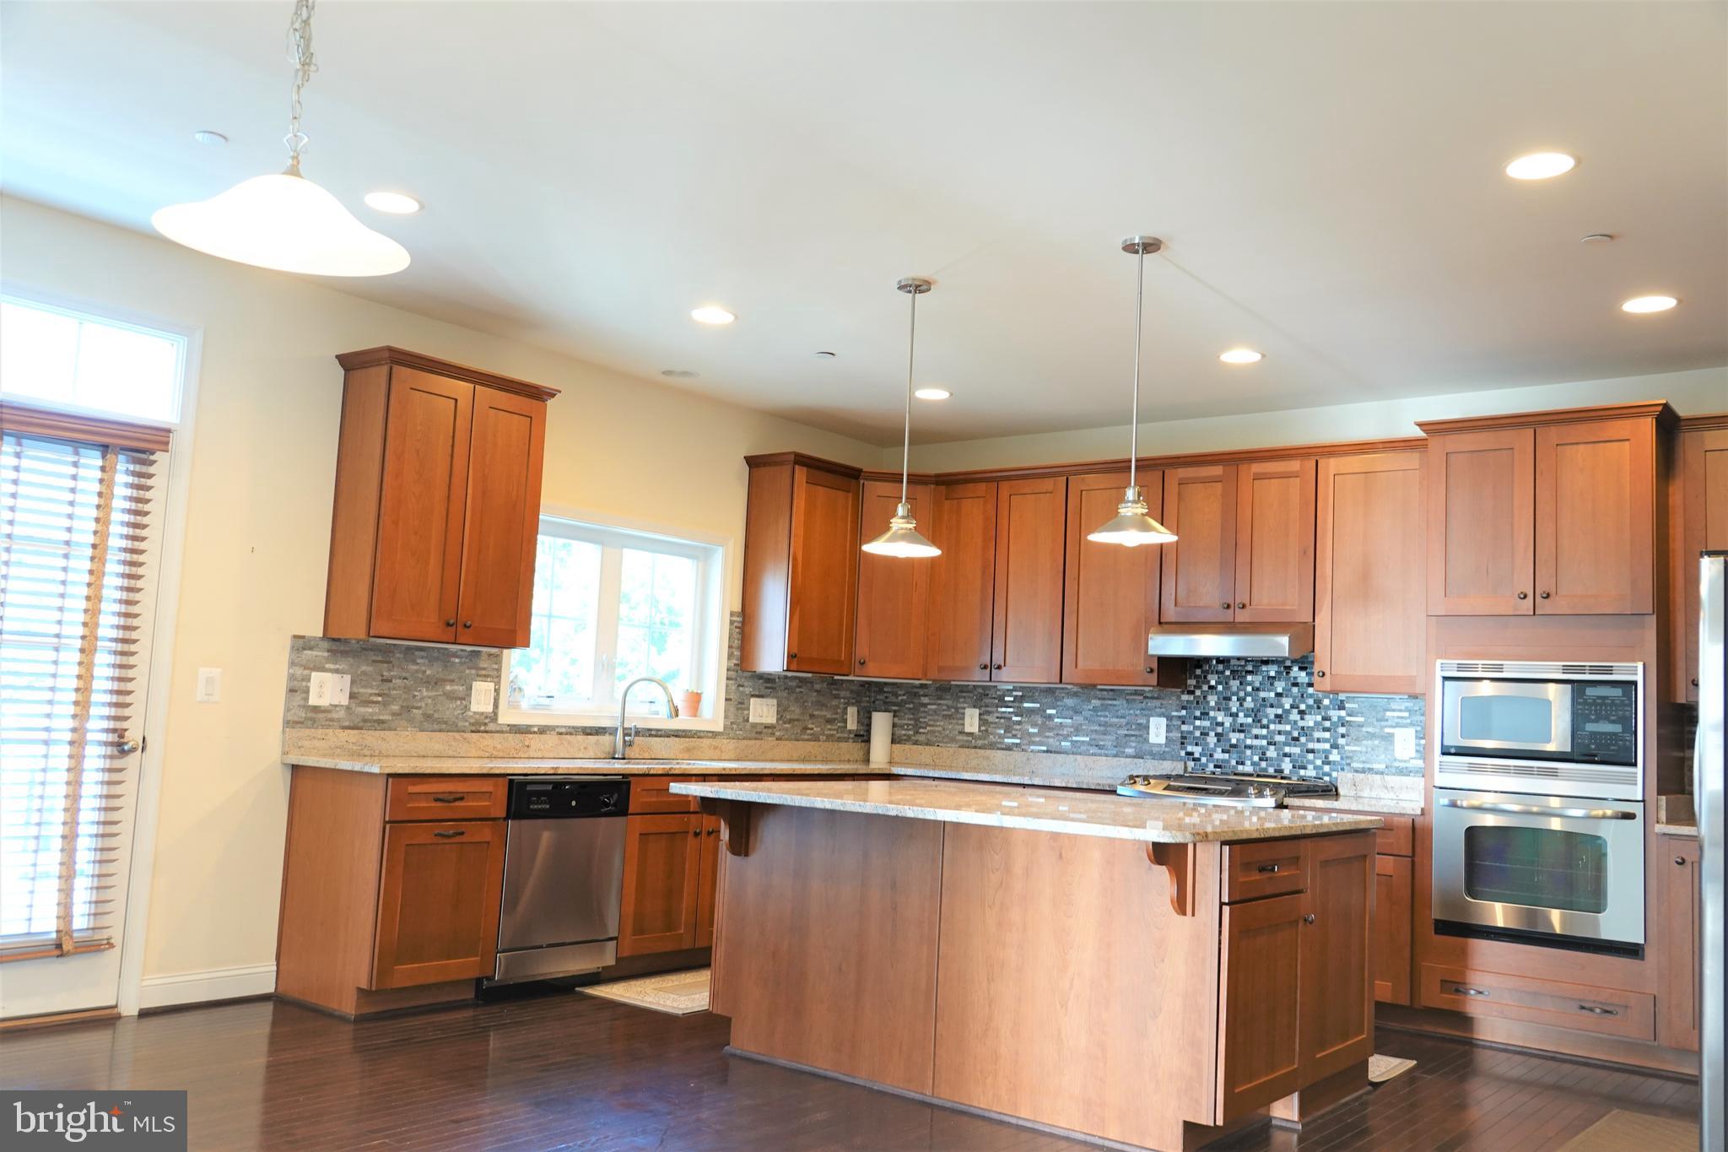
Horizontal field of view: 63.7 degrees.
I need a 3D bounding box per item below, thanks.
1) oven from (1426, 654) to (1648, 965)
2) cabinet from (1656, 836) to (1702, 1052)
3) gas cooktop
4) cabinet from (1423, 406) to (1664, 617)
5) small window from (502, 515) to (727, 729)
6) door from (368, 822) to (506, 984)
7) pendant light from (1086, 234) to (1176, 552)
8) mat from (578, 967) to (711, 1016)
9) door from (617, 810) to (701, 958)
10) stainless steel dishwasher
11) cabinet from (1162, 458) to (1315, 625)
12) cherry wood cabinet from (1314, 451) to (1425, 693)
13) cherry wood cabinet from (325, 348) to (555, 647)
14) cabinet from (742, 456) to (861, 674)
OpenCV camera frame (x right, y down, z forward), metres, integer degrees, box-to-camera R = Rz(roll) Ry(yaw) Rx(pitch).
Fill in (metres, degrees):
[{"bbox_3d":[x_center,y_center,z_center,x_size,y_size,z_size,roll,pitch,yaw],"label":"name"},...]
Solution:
[{"bbox_3d":[2.779,0.913,5.628,0.753,1.103,0.594,-2,-7,39],"label":"oven"},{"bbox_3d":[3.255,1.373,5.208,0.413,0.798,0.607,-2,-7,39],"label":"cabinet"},{"bbox_3d":[1.681,0.990,6.449,0.759,0.096,0.698,-2,-7,39],"label":"gas cooktop"},{"bbox_3d":[2.843,-0.211,5.752,0.906,0.803,0.643,-2,-7,39],"label":"cabinet"},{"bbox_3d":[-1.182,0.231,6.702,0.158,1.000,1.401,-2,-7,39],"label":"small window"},{"bbox_3d":[-1.581,1.219,5.198,0.025,0.591,0.527,-1,-7,38],"label":"door"},{"bbox_3d":[0.881,-0.593,4.464,0.283,1.000,0.283,-2,-7,39],"label":"pendant light"},{"bbox_3d":[-0.588,1.719,5.859,0.609,0.012,1.092,-2,-7,39],"label":"mat"},{"bbox_3d":[-0.890,1.337,6.079,0.025,0.591,0.452,-1,-7,38],"label":"door"},{"bbox_3d":[-1.417,1.220,5.723,0.596,0.820,0.614,-2,-7,39],"label":"stainless steel dishwasher"},{"bbox_3d":[1.871,-0.143,6.731,0.759,0.770,0.317,-2,-7,39],"label":"cabinet"},{"bbox_3d":[2.381,-0.005,6.304,0.564,1.079,0.317,-2,-7,39],"label":"cherry wood cabinet"},{"bbox_3d":[-1.707,-0.274,5.671,0.368,1.107,0.832,-2,-7,39],"label":"cherry wood cabinet"},{"bbox_3d":[-0.321,-0.035,7.406,0.364,1.103,0.577,-2,-7,39],"label":"cabinet"}]

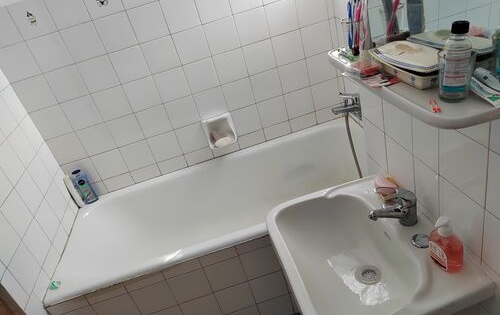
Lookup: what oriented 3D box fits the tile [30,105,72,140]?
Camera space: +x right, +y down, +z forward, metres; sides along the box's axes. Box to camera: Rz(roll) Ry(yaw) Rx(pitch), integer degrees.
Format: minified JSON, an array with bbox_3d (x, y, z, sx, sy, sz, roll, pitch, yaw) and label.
[{"bbox_3d":[-0.962,-0.172,1.624,0.150,0.150,0.010,-18,28,-2],"label":"tile"}]

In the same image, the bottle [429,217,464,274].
[{"bbox_3d":[0.472,0.199,0.796,0.055,0.145,0.075,-18,27,-2],"label":"bottle"}]

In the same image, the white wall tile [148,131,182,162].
[{"bbox_3d":[-0.449,-0.058,1.773,0.150,0.150,0.010,-18,28,-3],"label":"white wall tile"}]

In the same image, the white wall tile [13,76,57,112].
[{"bbox_3d":[-1.000,-0.298,1.552,0.150,0.150,0.010,-18,28,-2],"label":"white wall tile"}]

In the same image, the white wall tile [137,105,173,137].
[{"bbox_3d":[-0.491,-0.187,1.708,0.150,0.149,0.010,-18,27,-2],"label":"white wall tile"}]

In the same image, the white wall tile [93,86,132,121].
[{"bbox_3d":[-0.669,-0.265,1.621,0.149,0.147,0.010,-18,27,-2],"label":"white wall tile"}]

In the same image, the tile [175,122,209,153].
[{"bbox_3d":[-0.308,-0.107,1.783,0.150,0.149,0.010,-18,27,-2],"label":"tile"}]

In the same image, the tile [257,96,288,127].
[{"bbox_3d":[0.125,-0.248,1.813,0.150,0.150,0.010,-18,28,-2],"label":"tile"}]

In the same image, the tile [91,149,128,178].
[{"bbox_3d":[-0.742,0.034,1.764,0.150,0.149,0.010,-18,27,-2],"label":"tile"}]

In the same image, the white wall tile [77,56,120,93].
[{"bbox_3d":[-0.702,-0.385,1.546,0.150,0.148,0.009,-18,27,-2],"label":"white wall tile"}]

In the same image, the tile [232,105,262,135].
[{"bbox_3d":[-0.020,-0.200,1.780,0.149,0.147,0.010,-18,27,-2],"label":"tile"}]

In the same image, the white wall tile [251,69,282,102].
[{"bbox_3d":[0.087,-0.375,1.741,0.150,0.150,0.010,-18,28,-2],"label":"white wall tile"}]

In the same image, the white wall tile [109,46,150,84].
[{"bbox_3d":[-0.559,-0.431,1.550,0.150,0.148,0.009,-18,27,-2],"label":"white wall tile"}]

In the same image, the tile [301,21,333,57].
[{"bbox_3d":[0.338,-0.596,1.683,0.150,0.150,0.010,-18,28,-2],"label":"tile"}]

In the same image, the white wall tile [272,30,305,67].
[{"bbox_3d":[0.193,-0.549,1.676,0.150,0.150,0.010,-18,28,-2],"label":"white wall tile"}]

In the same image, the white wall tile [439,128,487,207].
[{"bbox_3d":[0.481,0.013,0.756,0.009,0.148,0.150,-17,27,-1],"label":"white wall tile"}]

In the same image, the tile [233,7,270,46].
[{"bbox_3d":[0.009,-0.623,1.589,0.150,0.150,0.010,-18,28,-3],"label":"tile"}]

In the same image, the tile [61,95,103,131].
[{"bbox_3d":[-0.813,-0.218,1.615,0.149,0.147,0.010,-18,27,-2],"label":"tile"}]

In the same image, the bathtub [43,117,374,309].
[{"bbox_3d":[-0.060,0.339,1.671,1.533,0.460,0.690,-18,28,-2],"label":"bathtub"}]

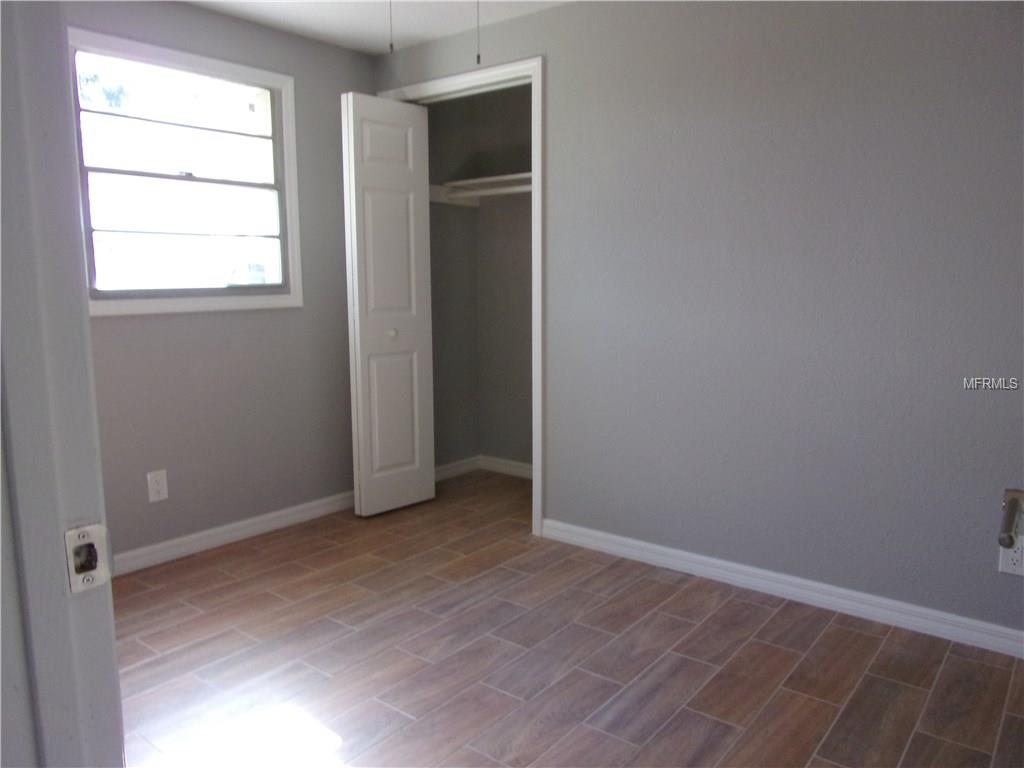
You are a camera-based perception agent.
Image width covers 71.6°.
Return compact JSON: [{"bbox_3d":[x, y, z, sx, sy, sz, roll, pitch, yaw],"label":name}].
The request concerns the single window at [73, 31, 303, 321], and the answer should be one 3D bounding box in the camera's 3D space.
[{"bbox_3d":[-1.339,-0.830,2.975,0.100,1.034,0.984,6,10,39],"label":"single window"}]

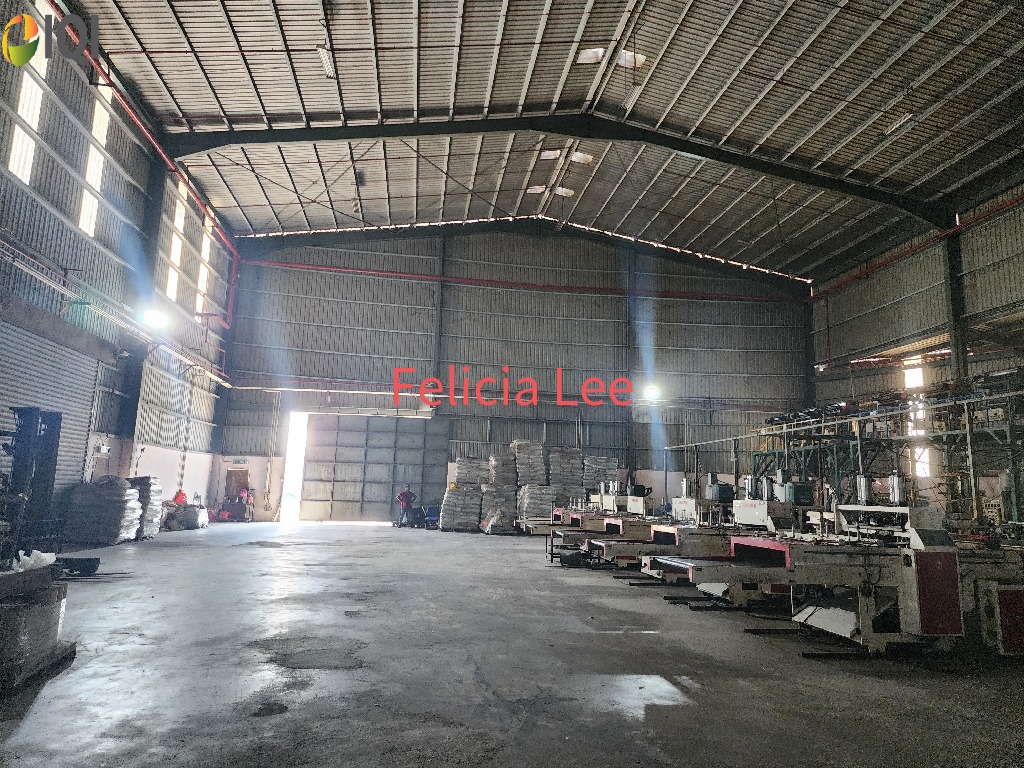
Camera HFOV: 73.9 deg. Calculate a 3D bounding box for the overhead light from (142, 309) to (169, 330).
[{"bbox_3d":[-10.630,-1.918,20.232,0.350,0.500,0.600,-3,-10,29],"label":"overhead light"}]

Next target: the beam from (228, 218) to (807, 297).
[{"bbox_3d":[1.268,-6.257,31.398,26.916,3.010,0.350,3,-9,-8],"label":"beam"}]

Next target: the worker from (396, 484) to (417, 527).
[{"bbox_3d":[-4.304,4.965,27.679,0.818,1.713,0.400,2,-9,-2],"label":"worker"}]

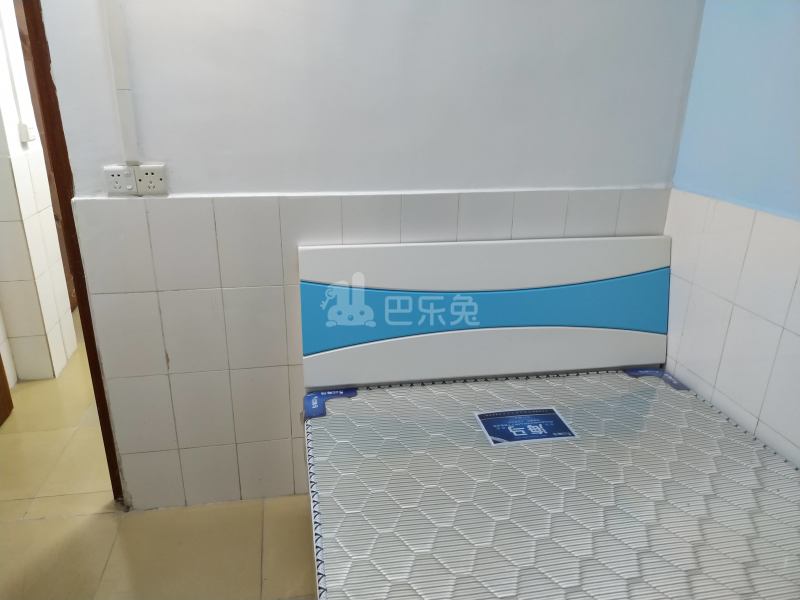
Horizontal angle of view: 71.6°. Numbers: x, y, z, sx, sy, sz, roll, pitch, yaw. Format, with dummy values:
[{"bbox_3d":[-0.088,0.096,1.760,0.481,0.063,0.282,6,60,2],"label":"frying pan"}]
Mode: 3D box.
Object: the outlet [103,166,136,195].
[{"bbox_3d":[-0.843,-0.363,1.682,0.086,0.086,0.028,-3,20,-10],"label":"outlet"}]

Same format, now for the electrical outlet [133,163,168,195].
[{"bbox_3d":[-0.758,-0.368,1.697,0.086,0.086,0.028,-3,20,-10],"label":"electrical outlet"}]

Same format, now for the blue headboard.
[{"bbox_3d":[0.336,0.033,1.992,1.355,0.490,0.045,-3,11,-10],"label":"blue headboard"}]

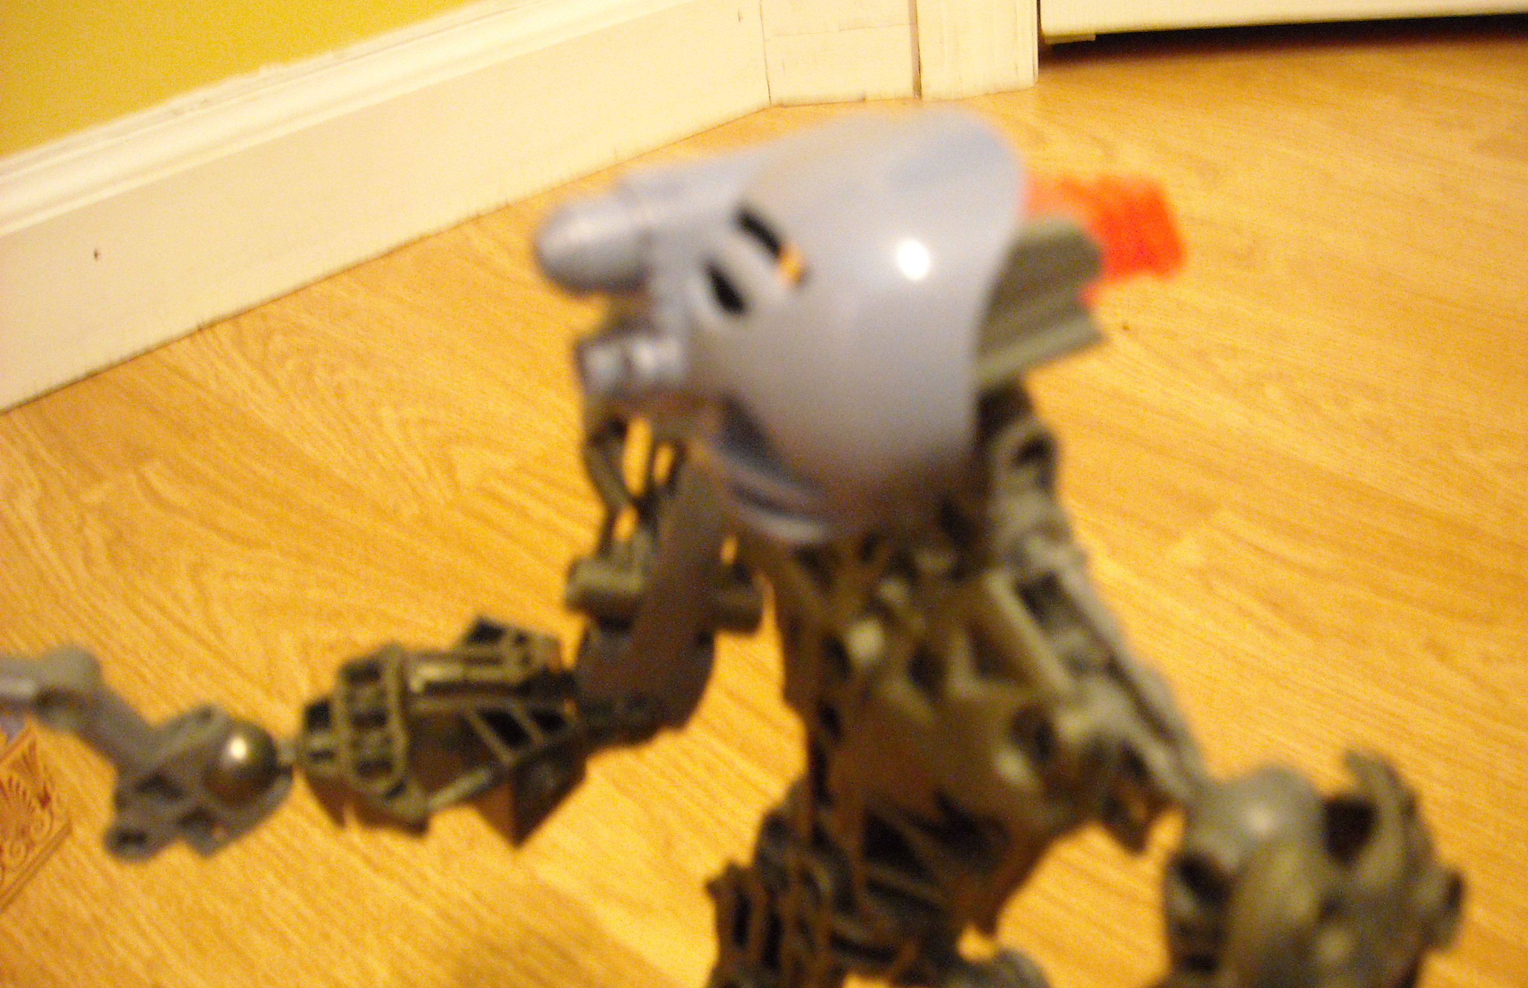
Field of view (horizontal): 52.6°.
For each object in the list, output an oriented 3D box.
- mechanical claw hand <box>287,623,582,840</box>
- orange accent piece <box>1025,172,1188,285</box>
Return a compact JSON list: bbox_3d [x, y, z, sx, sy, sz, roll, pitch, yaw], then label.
[{"bbox_3d":[-0.041,0.030,0.197,0.035,0.020,0.021,-7,31,0],"label":"mechanical claw hand"},{"bbox_3d":[0.039,-0.031,0.182,0.019,0.011,0.013,-21,34,-21],"label":"orange accent piece"}]

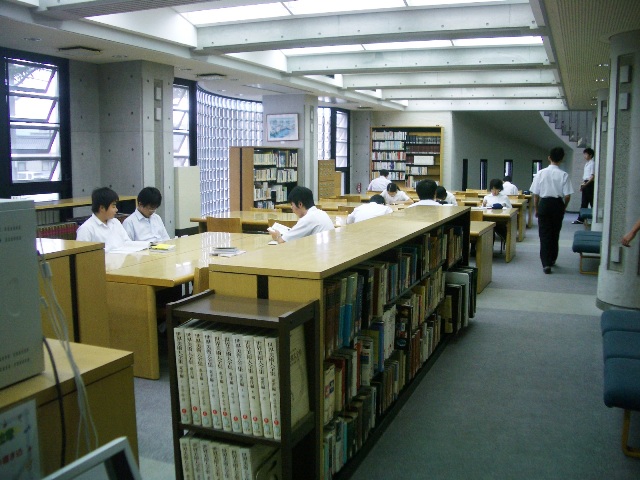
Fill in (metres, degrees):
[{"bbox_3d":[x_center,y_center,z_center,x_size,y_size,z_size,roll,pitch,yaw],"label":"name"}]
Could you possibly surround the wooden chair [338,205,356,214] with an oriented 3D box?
[{"bbox_3d":[0.544,-0.124,9.749,0.474,0.770,0.493,3,8,22],"label":"wooden chair"}]

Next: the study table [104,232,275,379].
[{"bbox_3d":[-1.076,0.438,5.622,1.244,0.706,2.418,3,8,22],"label":"study table"}]

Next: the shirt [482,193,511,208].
[{"bbox_3d":[2.860,-0.503,10.383,0.470,0.500,0.340,3,8,22],"label":"shirt"}]

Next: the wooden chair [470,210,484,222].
[{"bbox_3d":[2.264,-0.070,9.827,0.430,0.780,0.500,3,8,22],"label":"wooden chair"}]

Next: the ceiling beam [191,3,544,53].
[{"bbox_3d":[0.401,-2.135,6.556,3.603,0.247,0.493,3,8,22],"label":"ceiling beam"}]

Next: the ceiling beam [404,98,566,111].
[{"bbox_3d":[4.458,-3.661,17.504,4.150,0.310,0.350,3,8,22],"label":"ceiling beam"}]

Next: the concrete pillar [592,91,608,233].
[{"bbox_3d":[5.356,-1.296,11.625,0.750,2.800,0.750,3,8,22],"label":"concrete pillar"}]

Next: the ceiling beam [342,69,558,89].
[{"bbox_3d":[2.337,-2.958,11.962,4.020,0.260,0.380,3,8,22],"label":"ceiling beam"}]

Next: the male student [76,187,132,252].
[{"bbox_3d":[-1.902,0.161,5.862,0.720,1.270,0.500,4,8,27],"label":"male student"}]

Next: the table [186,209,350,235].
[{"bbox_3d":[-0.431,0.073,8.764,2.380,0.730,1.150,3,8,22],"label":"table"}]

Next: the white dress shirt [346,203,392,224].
[{"bbox_3d":[0.532,-0.143,7.249,0.513,0.553,0.454,4,8,25],"label":"white dress shirt"}]

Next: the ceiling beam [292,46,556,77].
[{"bbox_3d":[1.450,-2.828,10.225,4.050,0.280,0.420,3,8,22],"label":"ceiling beam"}]

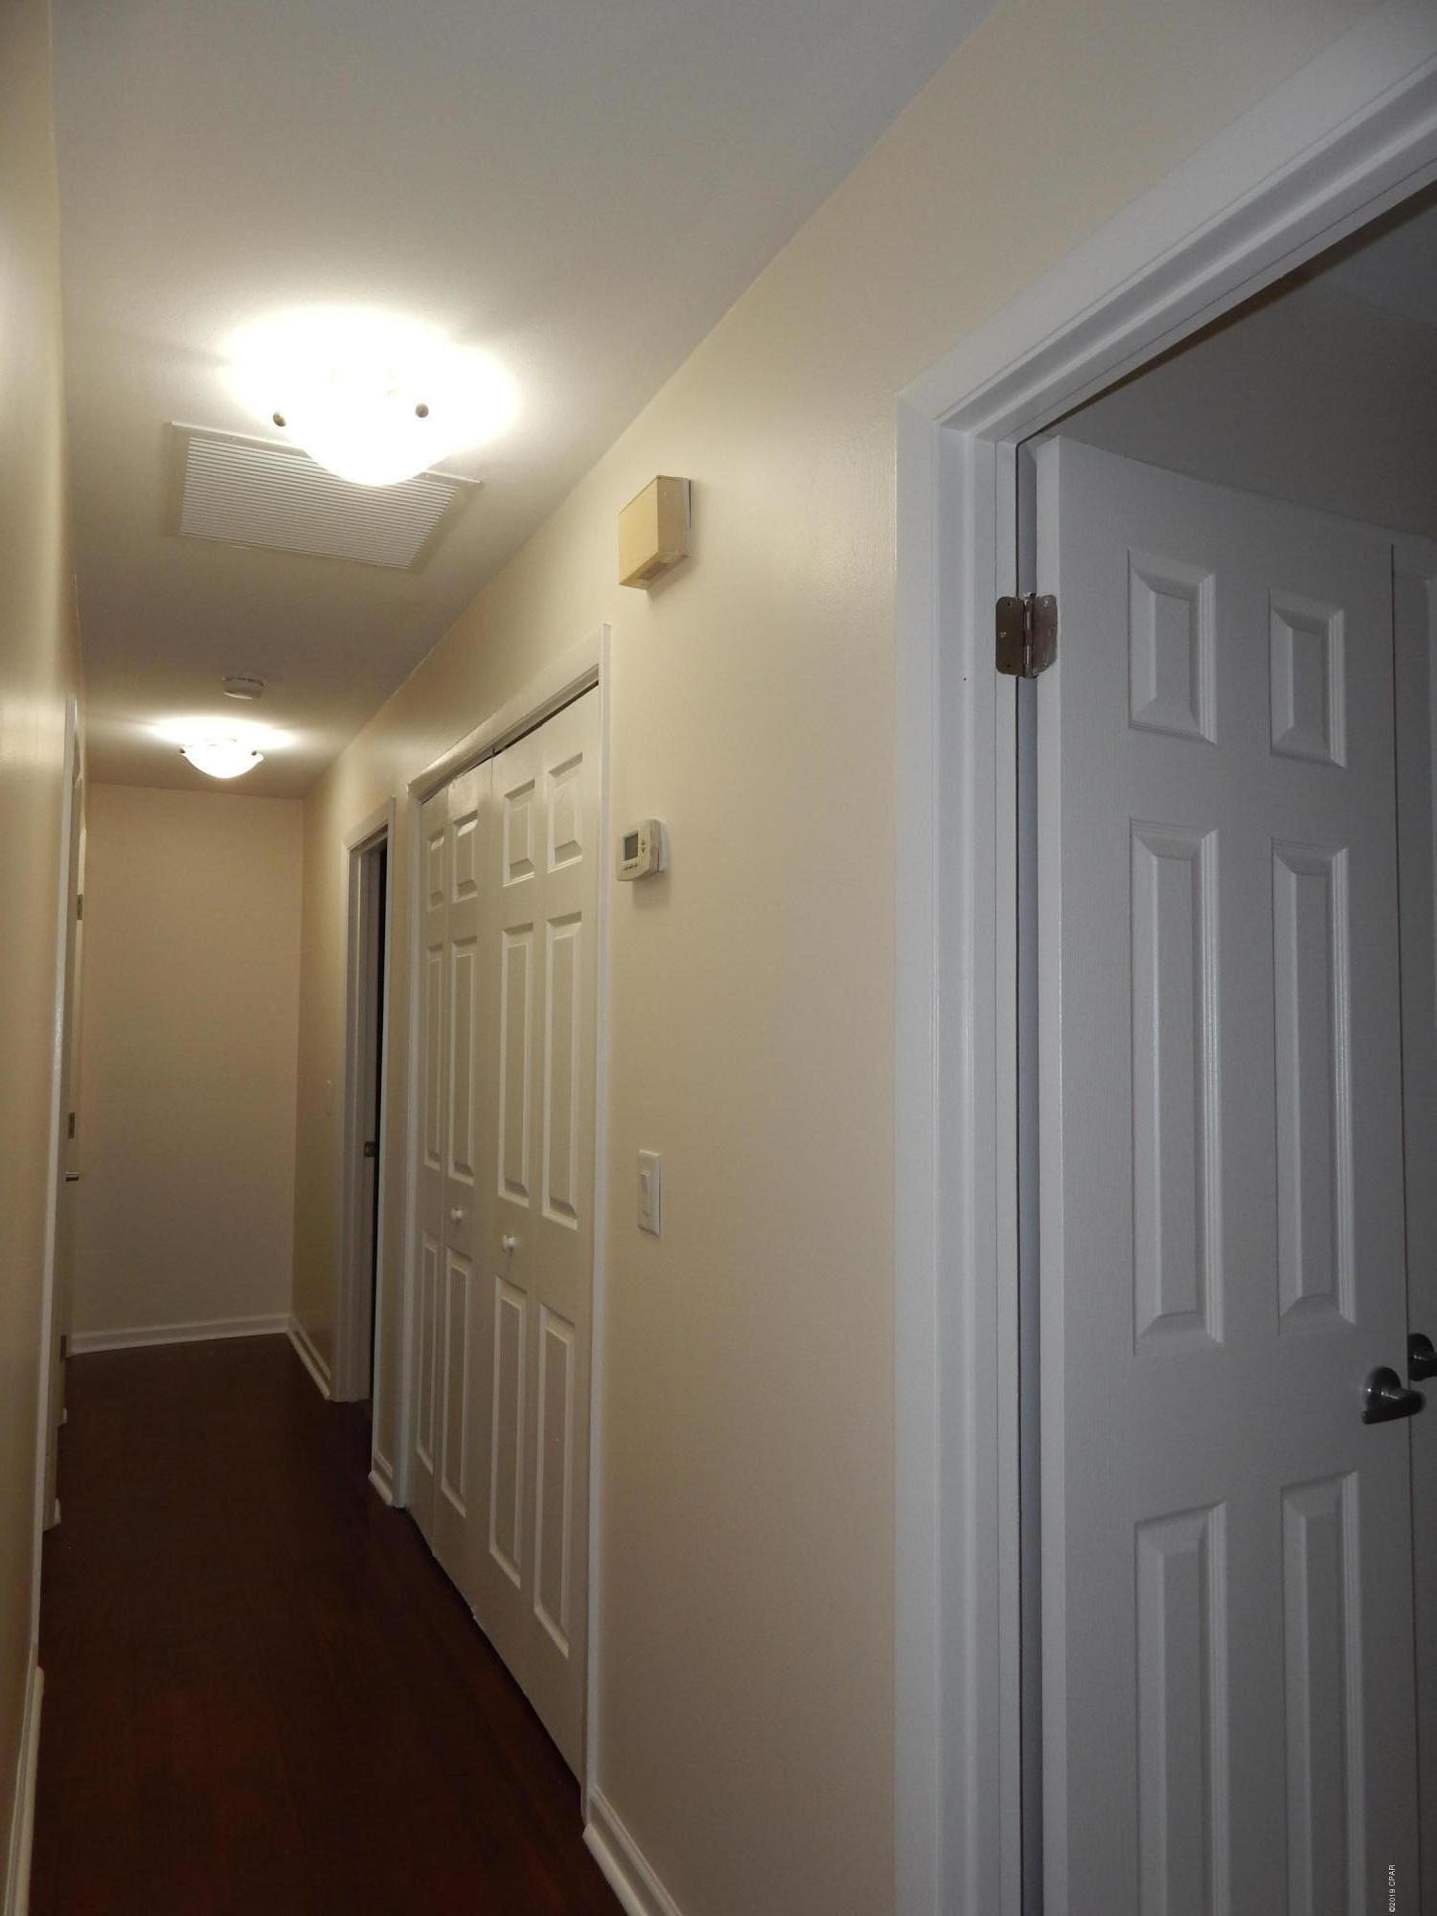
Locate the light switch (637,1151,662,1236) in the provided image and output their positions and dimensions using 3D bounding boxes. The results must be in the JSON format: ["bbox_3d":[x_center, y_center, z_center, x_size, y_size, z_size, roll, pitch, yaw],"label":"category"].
[{"bbox_3d":[-0.111,0.373,2.026,0.011,0.122,0.080,2,-3,-25],"label":"light switch"}]

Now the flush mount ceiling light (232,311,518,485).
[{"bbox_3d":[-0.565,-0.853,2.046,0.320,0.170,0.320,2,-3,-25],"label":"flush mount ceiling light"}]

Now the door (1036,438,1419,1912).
[{"bbox_3d":[0.599,0.461,1.469,0.565,2.030,0.036,2,-3,-28],"label":"door"}]

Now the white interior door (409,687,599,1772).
[{"bbox_3d":[-0.519,0.515,2.950,0.040,2.010,1.510,2,-3,-25],"label":"white interior door"}]

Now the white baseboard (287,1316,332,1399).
[{"bbox_3d":[-1.687,1.629,5.250,0.015,0.082,1.130,2,-3,-25],"label":"white baseboard"}]

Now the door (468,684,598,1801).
[{"bbox_3d":[-0.364,0.499,2.626,0.036,2.010,0.770,2,-3,-25],"label":"door"}]

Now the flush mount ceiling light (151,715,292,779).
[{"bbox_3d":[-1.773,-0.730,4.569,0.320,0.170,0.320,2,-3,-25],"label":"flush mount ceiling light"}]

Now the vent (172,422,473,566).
[{"bbox_3d":[-0.822,-0.907,2.586,0.550,0.018,0.560,2,-3,-25],"label":"vent"}]

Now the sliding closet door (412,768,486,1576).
[{"bbox_3d":[-0.690,0.532,3.306,0.038,2.010,0.730,2,-3,-25],"label":"sliding closet door"}]

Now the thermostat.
[{"bbox_3d":[-0.119,-0.174,2.055,0.036,0.090,0.135,2,-3,-25],"label":"thermostat"}]

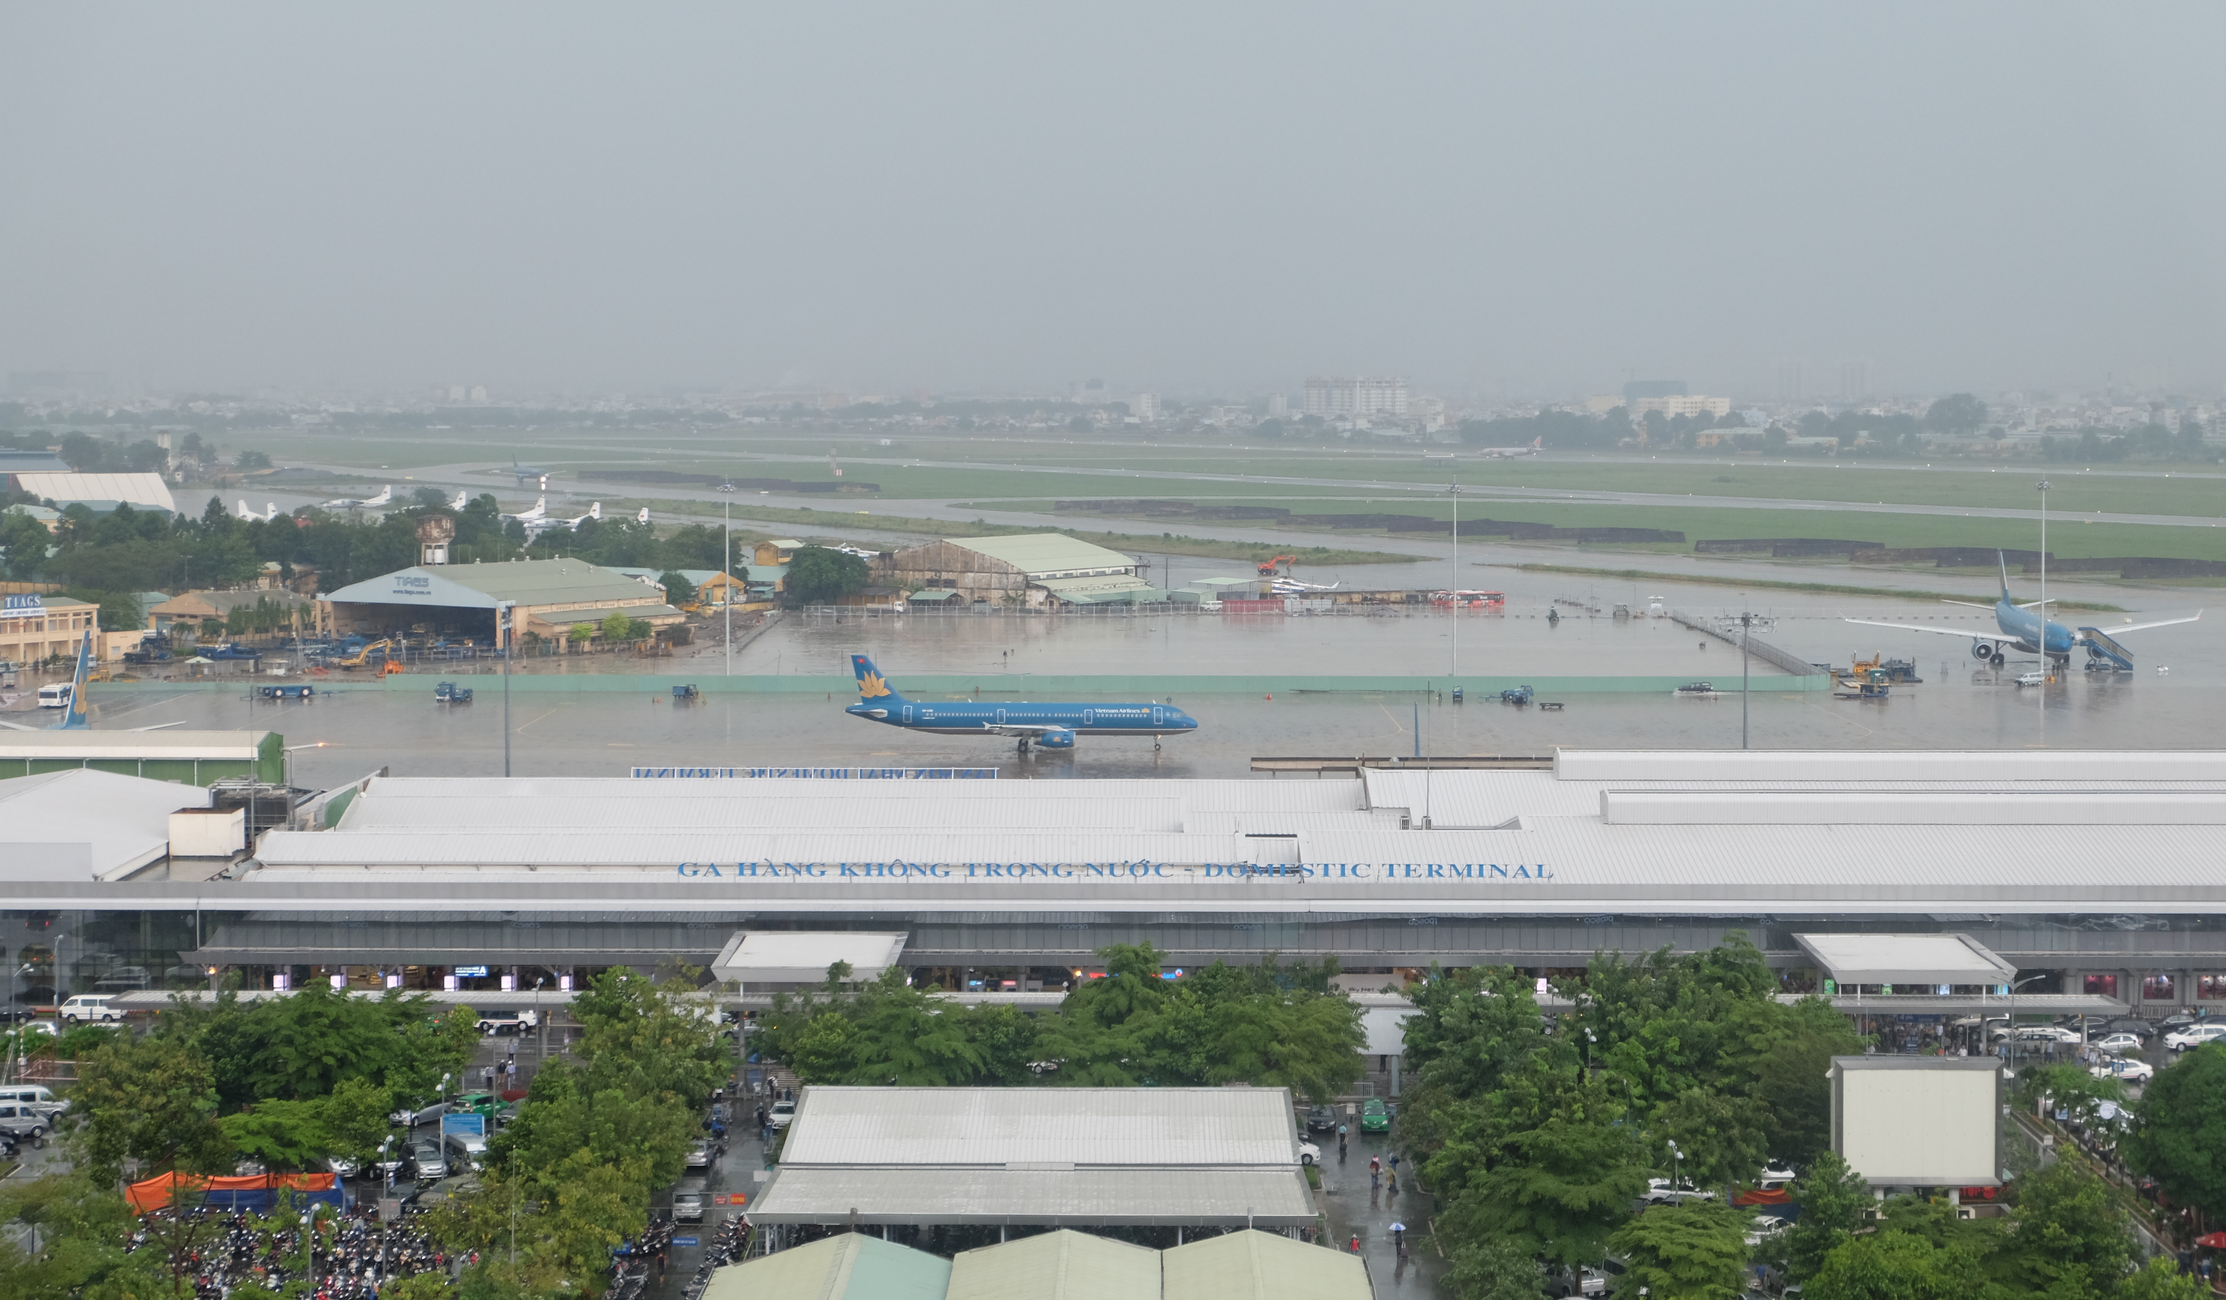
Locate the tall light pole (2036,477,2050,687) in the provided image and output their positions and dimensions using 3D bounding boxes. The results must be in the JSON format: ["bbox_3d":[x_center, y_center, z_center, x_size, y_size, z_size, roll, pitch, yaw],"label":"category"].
[{"bbox_3d":[141.095,-10.450,703.480,2.300,31.000,2.300,0,3,0],"label":"tall light pole"}]

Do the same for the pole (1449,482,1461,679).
[{"bbox_3d":[51.343,-9.783,695.793,2.200,30.600,2.200,0,3,0],"label":"pole"}]

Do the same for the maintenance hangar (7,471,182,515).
[{"bbox_3d":[-309.269,-45.234,1399.411,42.500,16.000,48.000,-1,4,-23],"label":"maintenance hangar"}]

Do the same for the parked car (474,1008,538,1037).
[{"bbox_3d":[-43.803,26.590,335.208,4.580,1.740,1.770,0,3,0],"label":"parked car"}]

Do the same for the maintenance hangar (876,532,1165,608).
[{"bbox_3d":[-21.462,-16.287,944.569,43.000,13.400,44.500,2,4,30],"label":"maintenance hangar"}]

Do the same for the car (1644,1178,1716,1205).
[{"bbox_3d":[32.420,30.971,265.102,4.650,1.500,1.800,0,3,5],"label":"car"}]

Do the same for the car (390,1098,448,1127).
[{"bbox_3d":[-44.059,29.216,293.973,1.740,1.500,4.450,2,4,27],"label":"car"}]

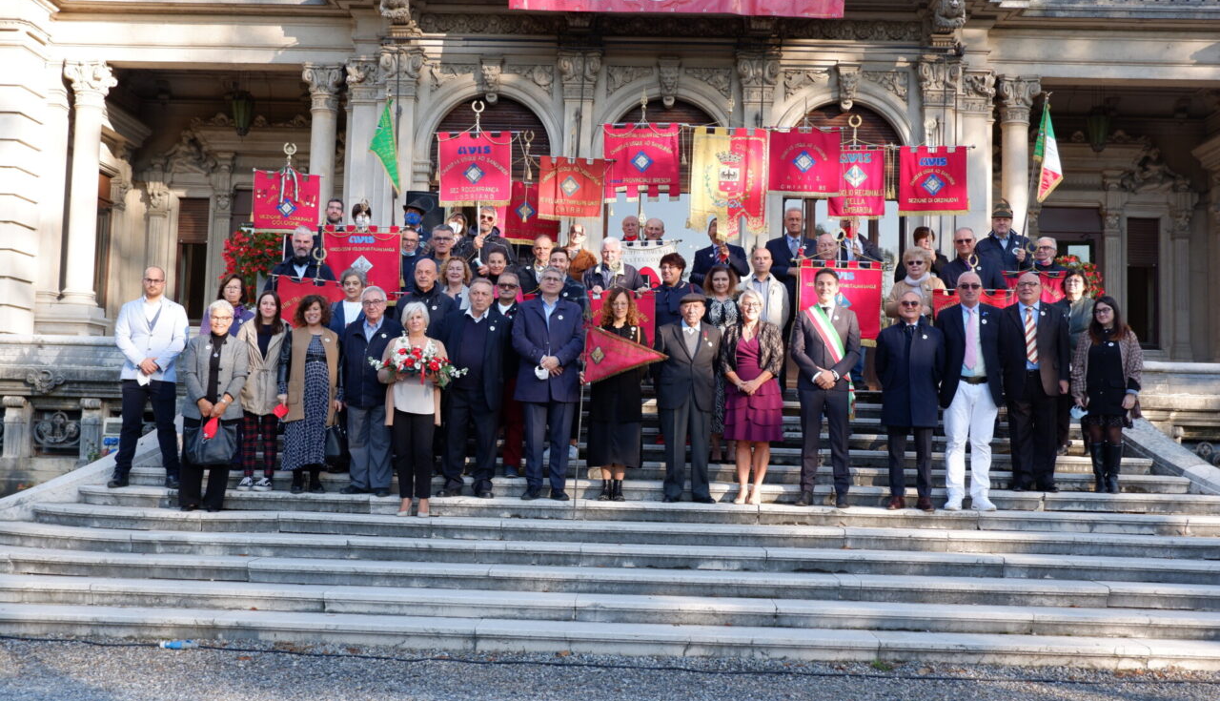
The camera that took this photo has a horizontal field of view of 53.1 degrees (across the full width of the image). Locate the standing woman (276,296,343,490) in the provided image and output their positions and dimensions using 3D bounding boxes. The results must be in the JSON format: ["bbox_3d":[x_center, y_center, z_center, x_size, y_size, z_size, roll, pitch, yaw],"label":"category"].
[{"bbox_3d":[-2.407,0.343,9.765,0.520,1.600,0.360,2,-4,-5],"label":"standing woman"}]

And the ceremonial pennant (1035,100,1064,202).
[{"bbox_3d":[4.238,-1.928,11.803,0.300,0.990,0.200,1,-4,11],"label":"ceremonial pennant"}]

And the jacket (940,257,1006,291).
[{"bbox_3d":[3.201,-0.526,10.742,0.584,0.700,0.340,1,-4,9],"label":"jacket"}]

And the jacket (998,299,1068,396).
[{"bbox_3d":[3.435,0.000,9.857,0.570,0.810,0.340,1,-4,11],"label":"jacket"}]

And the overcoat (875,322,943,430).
[{"bbox_3d":[2.352,0.187,9.572,0.560,0.880,0.350,1,-4,8],"label":"overcoat"}]

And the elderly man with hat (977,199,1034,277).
[{"bbox_3d":[3.887,-0.502,12.071,0.560,1.860,0.400,1,-4,7],"label":"elderly man with hat"}]

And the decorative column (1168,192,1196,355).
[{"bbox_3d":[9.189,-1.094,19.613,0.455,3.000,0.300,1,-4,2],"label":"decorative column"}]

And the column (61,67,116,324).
[{"bbox_3d":[-7.217,-2.253,16.781,0.560,3.500,0.560,1,-4,2],"label":"column"}]

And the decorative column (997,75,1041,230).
[{"bbox_3d":[5.453,-1.954,16.334,0.540,3.500,0.540,1,-4,2],"label":"decorative column"}]

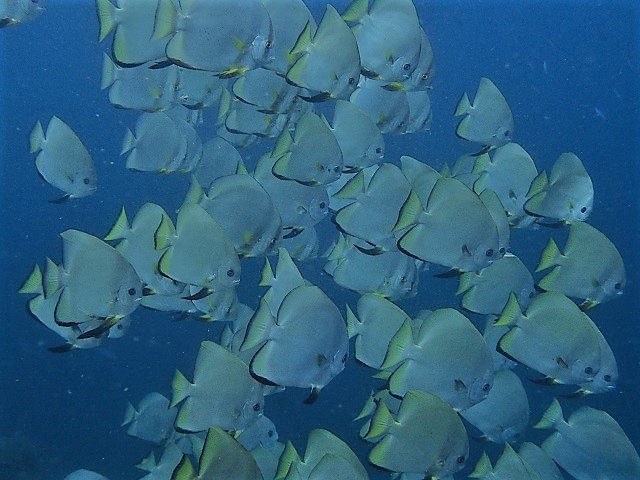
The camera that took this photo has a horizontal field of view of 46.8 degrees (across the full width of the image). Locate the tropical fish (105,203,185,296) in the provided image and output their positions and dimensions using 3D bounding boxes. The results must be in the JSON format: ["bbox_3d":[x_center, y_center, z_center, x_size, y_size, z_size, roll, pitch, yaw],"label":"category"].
[{"bbox_3d":[-0.672,0.054,2.950,0.370,0.335,0.065,24,2,5],"label":"tropical fish"}]

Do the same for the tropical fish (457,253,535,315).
[{"bbox_3d":[0.736,0.186,3.100,0.345,0.270,0.070,15,-3,-22],"label":"tropical fish"}]

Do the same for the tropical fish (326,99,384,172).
[{"bbox_3d":[0.119,-0.444,3.200,0.330,0.285,0.070,18,-3,-20],"label":"tropical fish"}]

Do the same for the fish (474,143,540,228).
[{"bbox_3d":[1.002,-0.334,3.950,0.400,0.380,0.065,22,-7,-19],"label":"fish"}]

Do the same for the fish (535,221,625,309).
[{"bbox_3d":[1.099,0.105,3.050,0.360,0.325,0.065,25,0,0],"label":"fish"}]

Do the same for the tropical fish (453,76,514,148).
[{"bbox_3d":[0.929,-0.687,4.150,0.400,0.410,0.065,19,-3,-13],"label":"tropical fish"}]

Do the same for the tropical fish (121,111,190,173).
[{"bbox_3d":[-0.901,-0.539,4.050,0.360,0.335,0.065,14,-2,-10],"label":"tropical fish"}]

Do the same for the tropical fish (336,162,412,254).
[{"bbox_3d":[0.233,-0.138,3.050,0.400,0.380,0.065,23,-9,-23],"label":"tropical fish"}]

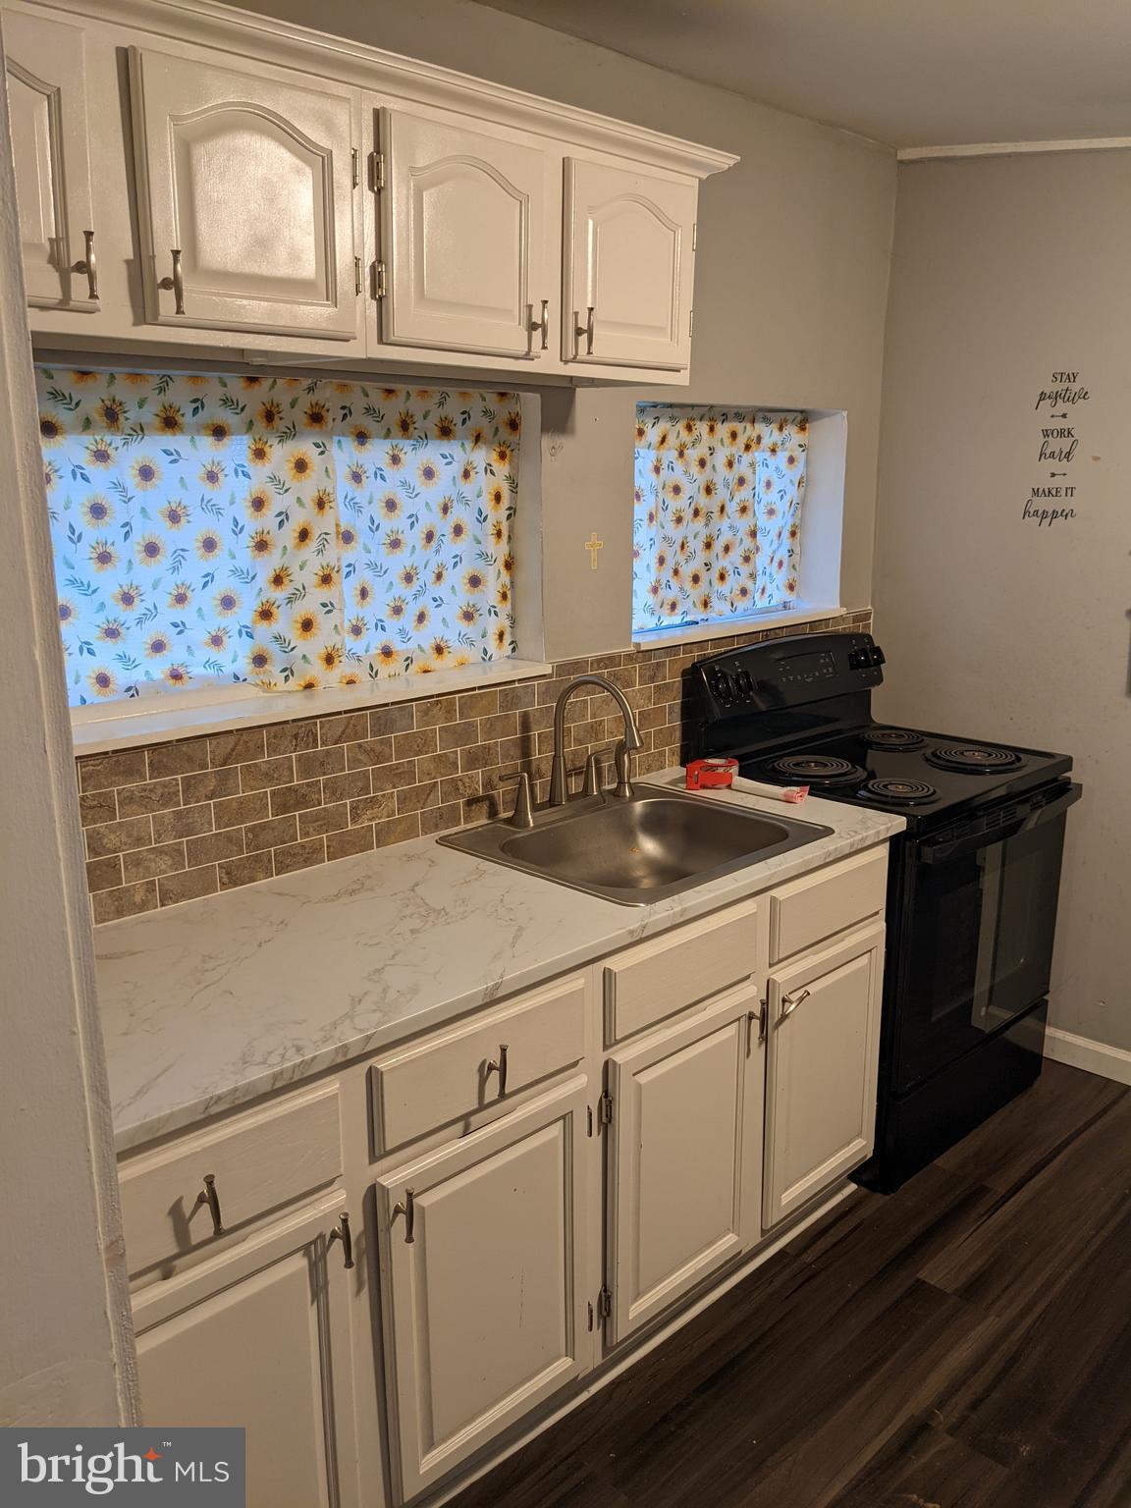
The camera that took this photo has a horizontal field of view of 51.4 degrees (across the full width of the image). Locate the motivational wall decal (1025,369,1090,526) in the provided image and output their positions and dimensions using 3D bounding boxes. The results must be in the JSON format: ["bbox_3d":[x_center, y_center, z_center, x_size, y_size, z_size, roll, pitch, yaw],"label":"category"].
[{"bbox_3d":[1.262,-0.780,3.028,0.006,0.385,0.147,-13,19,-43],"label":"motivational wall decal"}]

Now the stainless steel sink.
[{"bbox_3d":[0.150,0.249,2.425,0.613,0.183,0.557,-13,19,-43],"label":"stainless steel sink"}]

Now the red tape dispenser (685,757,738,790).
[{"bbox_3d":[0.349,0.050,2.781,0.120,0.052,0.085,-1,14,-3],"label":"red tape dispenser"}]

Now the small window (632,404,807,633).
[{"bbox_3d":[0.390,-0.624,3.098,0.846,0.556,0.079,-13,19,-43],"label":"small window"}]

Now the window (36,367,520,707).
[{"bbox_3d":[-0.496,-0.398,2.174,1.109,0.554,0.040,-13,19,-43],"label":"window"}]

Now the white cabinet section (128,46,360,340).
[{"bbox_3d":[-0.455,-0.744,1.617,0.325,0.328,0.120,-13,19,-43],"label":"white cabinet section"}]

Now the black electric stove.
[{"bbox_3d":[0.813,0.315,3.048,0.773,1.190,0.693,-13,19,-43],"label":"black electric stove"}]

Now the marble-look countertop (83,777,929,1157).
[{"bbox_3d":[-0.134,0.253,2.126,1.805,0.035,0.629,-13,19,-43],"label":"marble-look countertop"}]

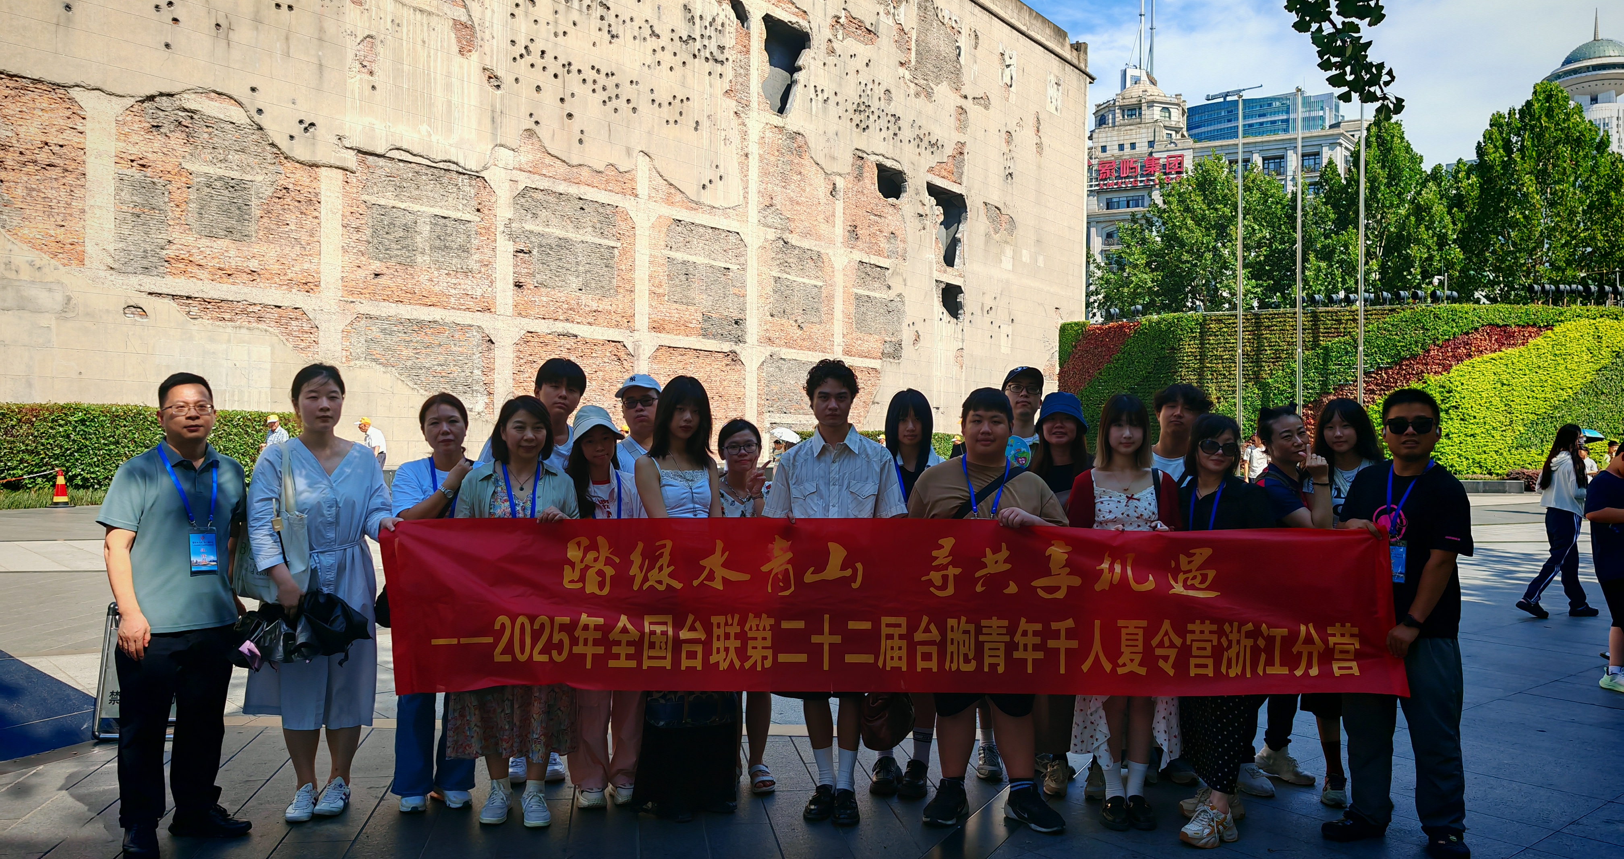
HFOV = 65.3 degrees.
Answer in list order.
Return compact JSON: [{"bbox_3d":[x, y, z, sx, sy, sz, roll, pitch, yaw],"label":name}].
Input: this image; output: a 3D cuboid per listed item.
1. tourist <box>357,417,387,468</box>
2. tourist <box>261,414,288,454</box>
[{"bbox_3d":[-7.433,0.593,21.400,0.560,1.601,0.500,1,0,-31],"label":"tourist"},{"bbox_3d":[-8.607,0.571,20.300,0.500,1.626,0.520,1,0,41],"label":"tourist"}]

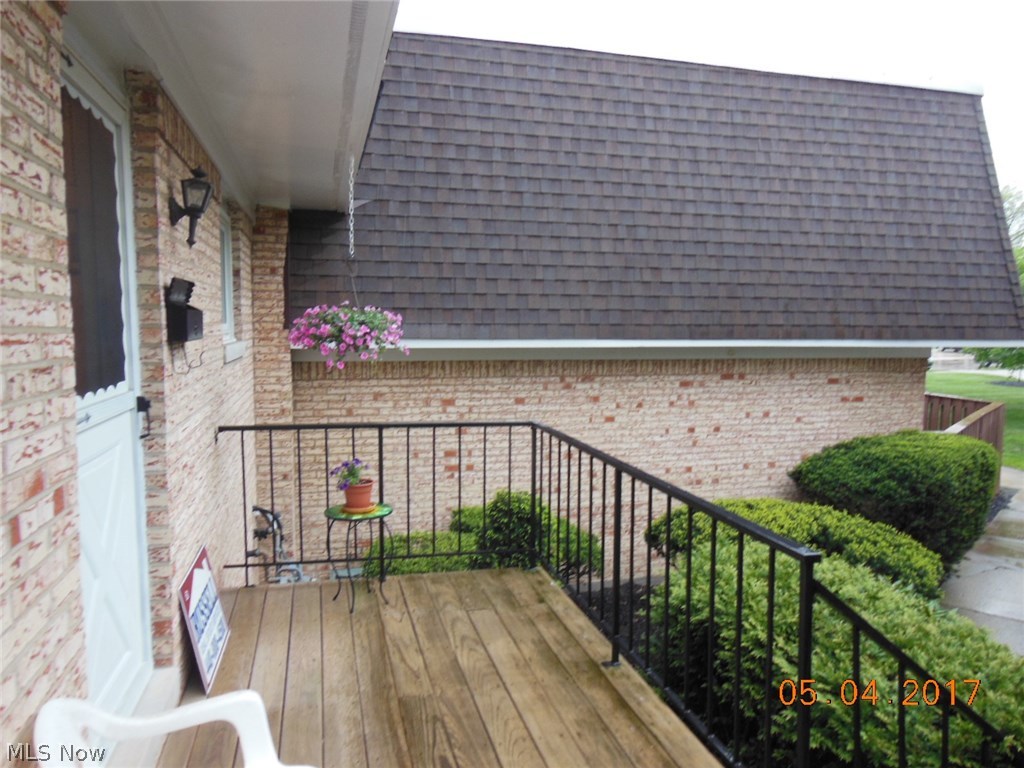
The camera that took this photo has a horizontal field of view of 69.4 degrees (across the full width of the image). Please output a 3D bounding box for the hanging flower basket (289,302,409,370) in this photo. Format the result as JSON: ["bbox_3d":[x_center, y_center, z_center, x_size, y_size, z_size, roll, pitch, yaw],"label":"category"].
[{"bbox_3d":[-0.934,-0.271,4.223,0.660,0.390,0.640,-1,4,-15],"label":"hanging flower basket"}]

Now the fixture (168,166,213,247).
[{"bbox_3d":[-1.272,-0.707,2.957,0.155,0.315,0.125,-1,4,-15],"label":"fixture"}]

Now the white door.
[{"bbox_3d":[-1.243,0.080,2.200,0.060,2.010,0.920,-1,4,-15],"label":"white door"}]

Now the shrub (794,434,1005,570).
[{"bbox_3d":[3.948,1.241,7.623,2.150,1.470,1.250,-1,4,-15],"label":"shrub"}]

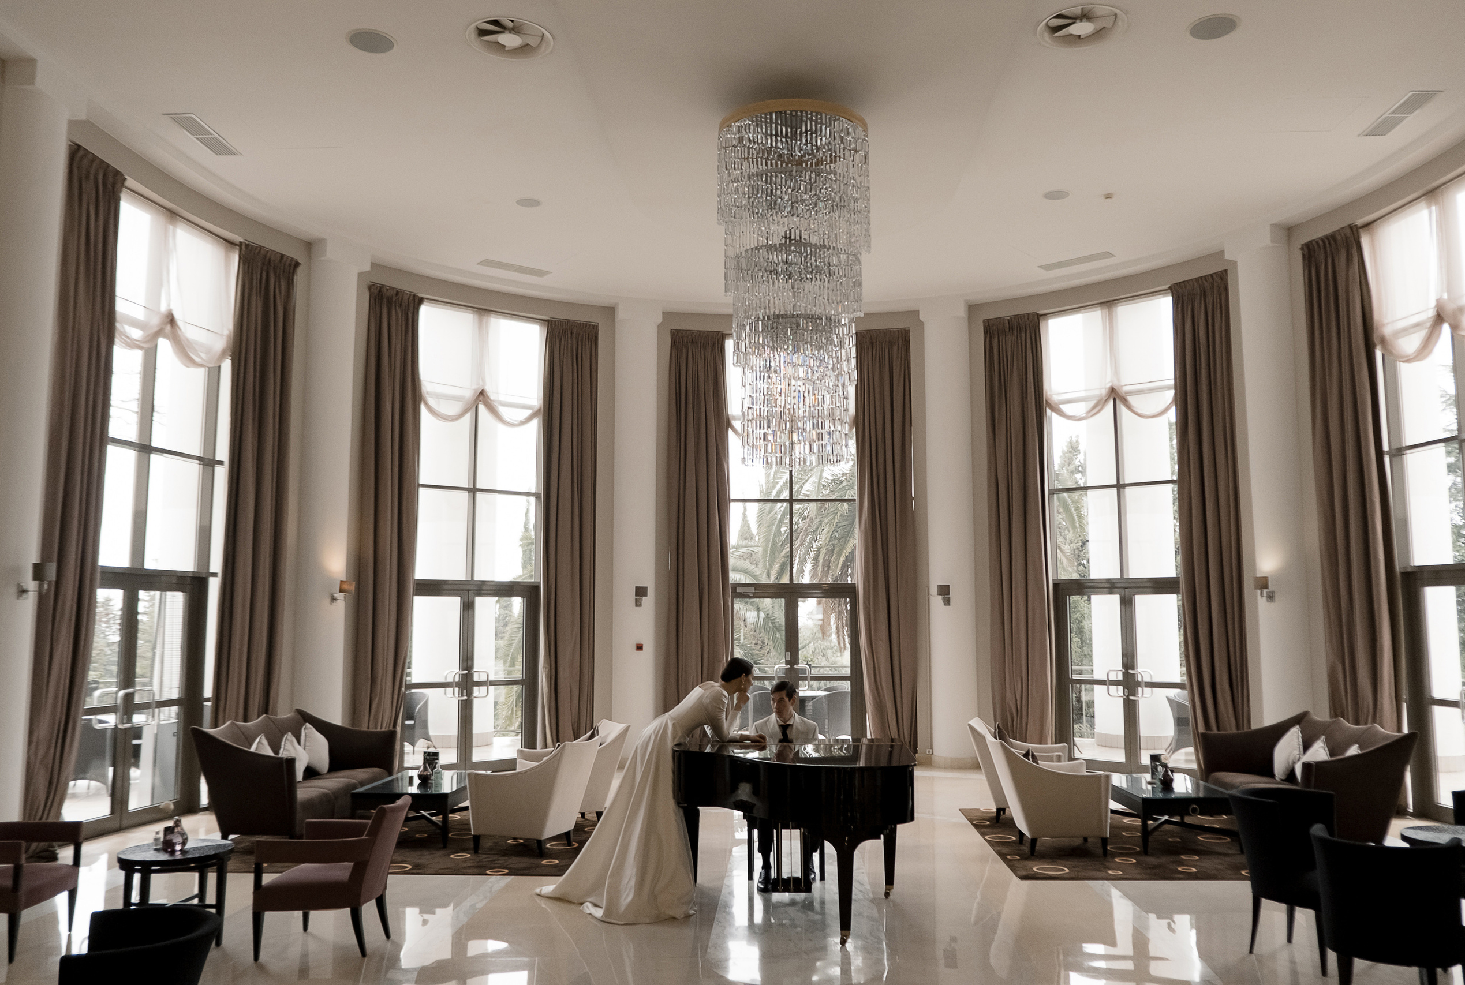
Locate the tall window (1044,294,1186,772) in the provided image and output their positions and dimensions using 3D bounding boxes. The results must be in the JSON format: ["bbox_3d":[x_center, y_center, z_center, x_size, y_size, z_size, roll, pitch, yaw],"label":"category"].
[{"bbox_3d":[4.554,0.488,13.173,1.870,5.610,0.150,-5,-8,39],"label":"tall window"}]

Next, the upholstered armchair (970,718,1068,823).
[{"bbox_3d":[2.655,2.566,10.271,0.851,0.870,0.752,-2,-7,19],"label":"upholstered armchair"}]

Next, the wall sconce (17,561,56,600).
[{"bbox_3d":[-4.565,0.575,7.273,0.230,0.265,0.150,0,-7,3],"label":"wall sconce"}]

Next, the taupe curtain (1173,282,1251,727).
[{"bbox_3d":[5.065,0.387,11.726,0.190,5.447,0.706,5,-8,-36],"label":"taupe curtain"}]

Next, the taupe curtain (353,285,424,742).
[{"bbox_3d":[-3.750,0.450,12.082,0.190,5.447,0.720,-6,-9,41],"label":"taupe curtain"}]

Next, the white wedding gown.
[{"bbox_3d":[-0.595,1.910,7.048,1.250,1.380,0.820,1,-7,-10],"label":"white wedding gown"}]

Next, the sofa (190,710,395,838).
[{"bbox_3d":[-4.012,2.539,10.164,1.009,0.940,2.334,-1,-7,3],"label":"sofa"}]

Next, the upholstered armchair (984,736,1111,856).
[{"bbox_3d":[2.436,2.360,8.707,0.880,0.850,0.700,0,-7,0],"label":"upholstered armchair"}]

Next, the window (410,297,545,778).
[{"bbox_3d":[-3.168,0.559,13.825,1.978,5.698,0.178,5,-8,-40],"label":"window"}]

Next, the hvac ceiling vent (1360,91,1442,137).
[{"bbox_3d":[5.665,-3.214,9.426,0.267,0.040,0.861,0,-7,3],"label":"hvac ceiling vent"}]

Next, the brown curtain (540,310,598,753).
[{"bbox_3d":[-2.120,0.601,14.397,0.752,5.737,0.198,4,-7,-30],"label":"brown curtain"}]

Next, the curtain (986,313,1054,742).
[{"bbox_3d":[3.573,0.551,13.847,0.780,5.640,0.250,-4,-7,30],"label":"curtain"}]

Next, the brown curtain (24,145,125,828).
[{"bbox_3d":[-5.079,0.050,8.581,0.190,5.447,0.730,0,-7,2],"label":"brown curtain"}]

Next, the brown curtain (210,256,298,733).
[{"bbox_3d":[-4.939,0.287,11.566,0.198,5.737,0.762,-3,-7,26],"label":"brown curtain"}]

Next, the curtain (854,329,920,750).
[{"bbox_3d":[1.941,0.635,13.819,0.682,5.447,0.190,-2,-7,14],"label":"curtain"}]

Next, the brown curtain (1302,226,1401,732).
[{"bbox_3d":[6.133,0.218,10.961,0.250,5.640,0.800,3,-7,-22],"label":"brown curtain"}]

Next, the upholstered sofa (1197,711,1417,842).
[{"bbox_3d":[4.910,2.445,9.578,1.009,0.940,2.334,-1,-7,4],"label":"upholstered sofa"}]

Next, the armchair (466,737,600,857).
[{"bbox_3d":[-1.569,2.420,8.874,0.831,0.870,0.752,-2,-7,17],"label":"armchair"}]

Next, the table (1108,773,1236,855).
[{"bbox_3d":[3.625,2.669,9.263,0.821,0.431,1.365,-1,-7,3],"label":"table"}]

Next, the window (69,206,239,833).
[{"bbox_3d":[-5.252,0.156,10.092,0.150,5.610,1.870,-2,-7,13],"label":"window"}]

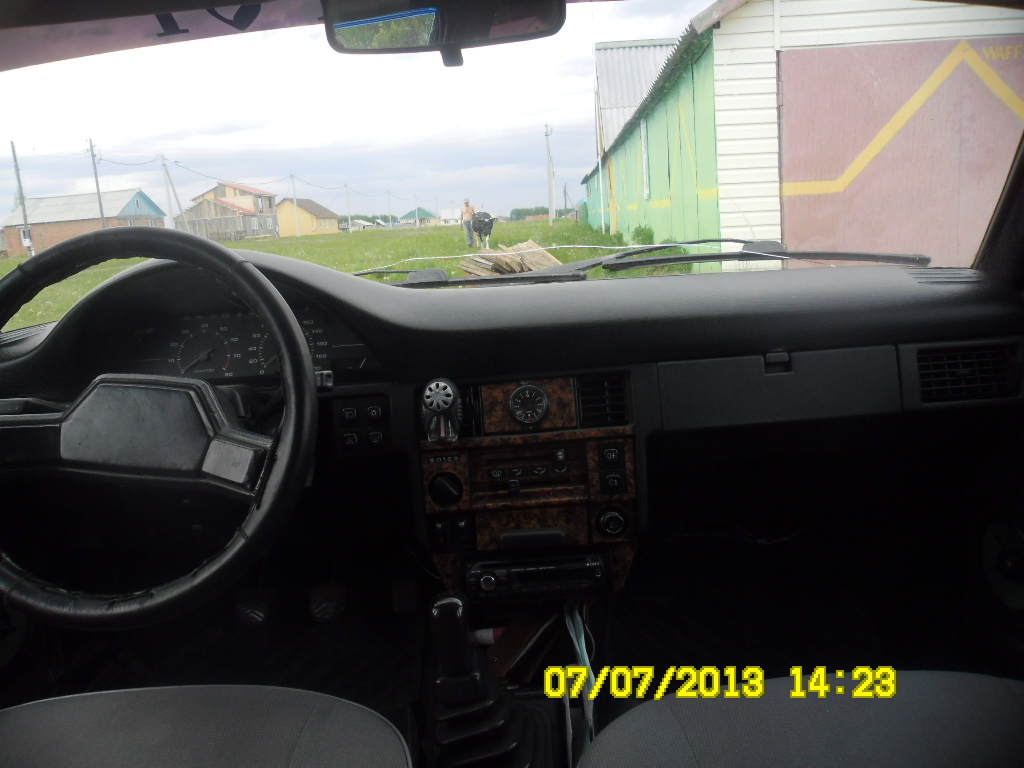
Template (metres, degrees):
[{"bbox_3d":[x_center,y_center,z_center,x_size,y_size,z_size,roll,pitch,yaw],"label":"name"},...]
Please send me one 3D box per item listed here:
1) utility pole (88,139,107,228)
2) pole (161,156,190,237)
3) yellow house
[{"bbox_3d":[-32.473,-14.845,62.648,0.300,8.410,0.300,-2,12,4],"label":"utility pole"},{"bbox_3d":[-32.985,-18.046,78.811,0.350,8.390,3.600,-2,12,4],"label":"pole"},{"bbox_3d":[-32.948,-25.685,123.537,9.380,5.510,12.500,-2,12,4],"label":"yellow house"}]

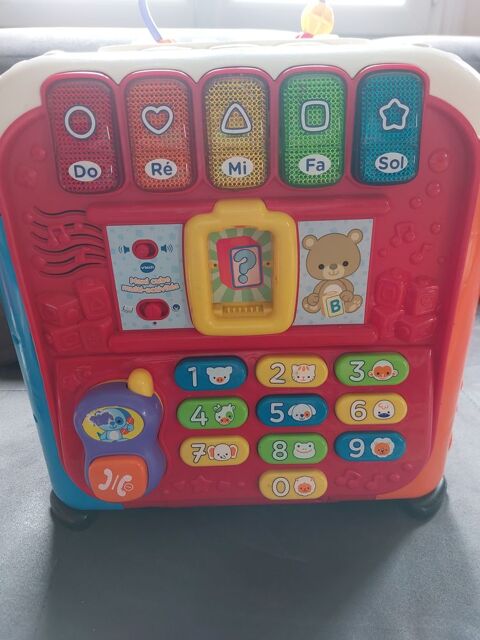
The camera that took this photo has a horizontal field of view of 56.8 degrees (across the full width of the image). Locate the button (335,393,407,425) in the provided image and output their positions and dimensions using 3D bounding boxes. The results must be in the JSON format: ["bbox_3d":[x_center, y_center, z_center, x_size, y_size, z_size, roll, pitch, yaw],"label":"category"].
[{"bbox_3d":[0.101,0.069,0.341,0.054,0.023,0.009,-2,16,0],"label":"button"}]

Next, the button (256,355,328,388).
[{"bbox_3d":[0.040,0.039,0.334,0.054,0.023,0.009,-2,16,0],"label":"button"}]

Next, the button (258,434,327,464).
[{"bbox_3d":[0.042,0.101,0.348,0.055,0.022,0.009,-2,16,0],"label":"button"}]

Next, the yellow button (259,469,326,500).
[{"bbox_3d":[0.043,0.132,0.356,0.054,0.022,0.009,-2,16,0],"label":"yellow button"}]

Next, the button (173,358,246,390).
[{"bbox_3d":[-0.021,0.041,0.334,0.055,0.024,0.009,-2,16,0],"label":"button"}]

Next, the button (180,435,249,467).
[{"bbox_3d":[-0.019,0.104,0.349,0.055,0.022,0.009,-2,16,0],"label":"button"}]

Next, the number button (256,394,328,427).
[{"bbox_3d":[0.040,0.070,0.341,0.055,0.023,0.009,-2,16,0],"label":"number button"}]

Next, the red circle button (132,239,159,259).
[{"bbox_3d":[-0.066,-0.049,0.309,0.018,0.014,0.010,-2,18,0],"label":"red circle button"}]

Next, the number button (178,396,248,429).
[{"bbox_3d":[-0.021,0.072,0.342,0.055,0.023,0.009,-2,16,0],"label":"number button"}]

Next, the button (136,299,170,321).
[{"bbox_3d":[-0.063,-0.007,0.321,0.025,0.016,0.010,-2,18,0],"label":"button"}]

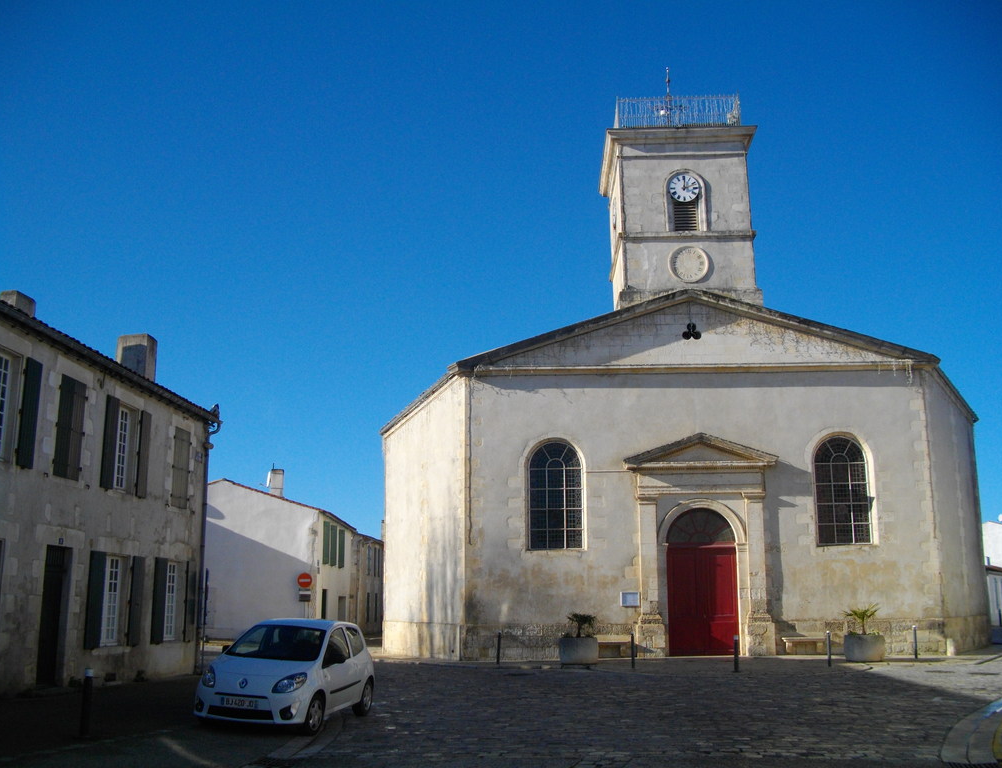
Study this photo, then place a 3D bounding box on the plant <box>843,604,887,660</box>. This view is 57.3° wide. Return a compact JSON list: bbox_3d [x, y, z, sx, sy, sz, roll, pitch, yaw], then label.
[{"bbox_3d":[9.643,6.587,24.327,1.114,1.511,1.114,-1,-13,1],"label":"plant"}]

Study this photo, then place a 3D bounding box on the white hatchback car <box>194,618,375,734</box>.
[{"bbox_3d":[-3.084,4.264,13.754,1.660,1.470,3.600,1,-12,10],"label":"white hatchback car"}]

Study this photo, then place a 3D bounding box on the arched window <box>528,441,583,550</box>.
[{"bbox_3d":[1.633,3.328,27.442,1.622,3.268,0.250,-1,-13,1],"label":"arched window"}]

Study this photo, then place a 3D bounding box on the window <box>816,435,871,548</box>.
[{"bbox_3d":[10.120,3.175,27.274,1.571,3.190,0.250,-1,-13,1],"label":"window"}]

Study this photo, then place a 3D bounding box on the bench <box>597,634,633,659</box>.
[{"bbox_3d":[3.098,7.484,26.120,1.240,0.585,0.450,-1,-13,1],"label":"bench"}]

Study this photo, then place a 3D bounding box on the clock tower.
[{"bbox_3d":[6.301,-5.861,33.296,5.061,7.900,5.061,-1,-13,1],"label":"clock tower"}]

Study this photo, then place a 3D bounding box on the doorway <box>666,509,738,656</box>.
[{"bbox_3d":[5.849,5.787,26.895,2.113,4.206,0.450,-1,-13,1],"label":"doorway"}]

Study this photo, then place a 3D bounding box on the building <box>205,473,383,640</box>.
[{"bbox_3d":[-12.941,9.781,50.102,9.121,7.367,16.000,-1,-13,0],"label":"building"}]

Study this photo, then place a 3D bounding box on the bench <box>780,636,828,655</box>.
[{"bbox_3d":[8.552,7.429,26.003,1.256,0.487,0.450,-1,-13,1],"label":"bench"}]

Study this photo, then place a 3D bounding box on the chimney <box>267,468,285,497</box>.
[{"bbox_3d":[-10.602,4.799,43.884,0.641,1.331,0.700,-1,-13,0],"label":"chimney"}]

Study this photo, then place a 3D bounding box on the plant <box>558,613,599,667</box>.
[{"bbox_3d":[2.036,6.705,24.011,1.060,1.376,1.060,-1,-13,1],"label":"plant"}]

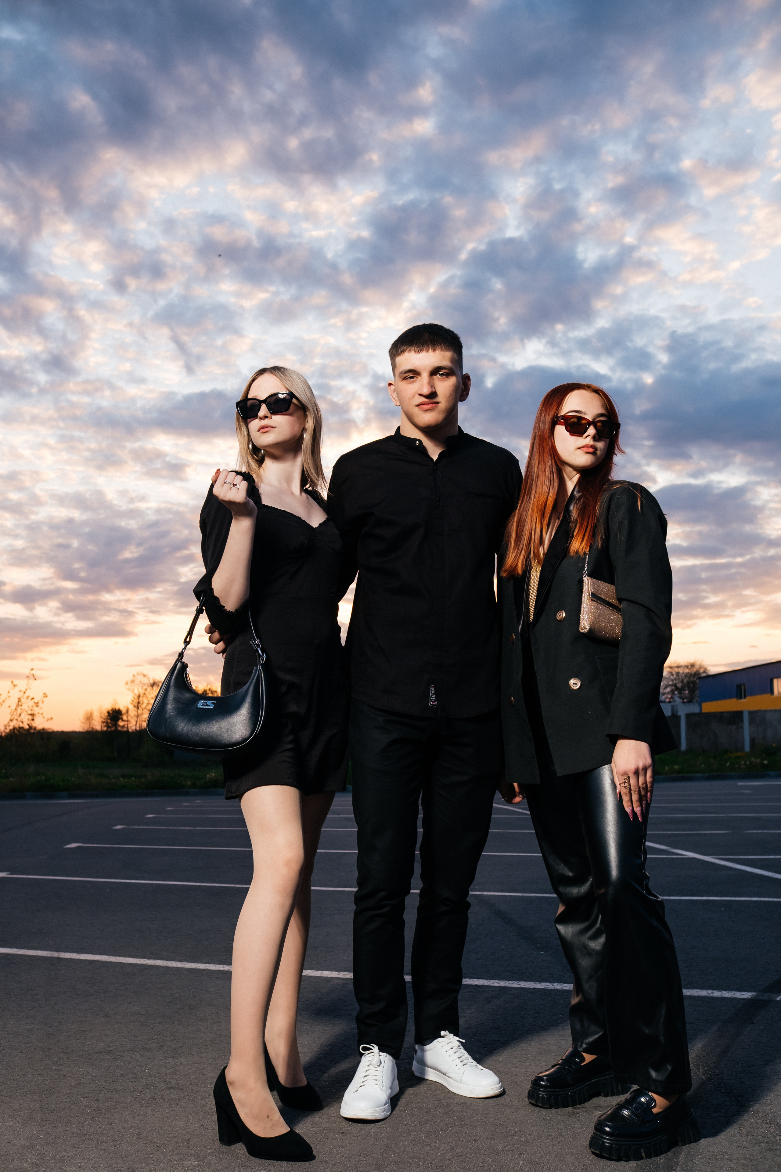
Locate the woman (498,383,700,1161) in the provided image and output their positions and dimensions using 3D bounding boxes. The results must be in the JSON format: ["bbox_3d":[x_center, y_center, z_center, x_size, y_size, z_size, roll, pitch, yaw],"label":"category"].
[{"bbox_3d":[0.445,0.315,2.491,0.480,1.590,0.400,-8,-11,42],"label":"woman"}]

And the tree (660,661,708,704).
[{"bbox_3d":[19.234,7.745,75.000,3.800,5.600,3.800,-1,-8,0],"label":"tree"}]

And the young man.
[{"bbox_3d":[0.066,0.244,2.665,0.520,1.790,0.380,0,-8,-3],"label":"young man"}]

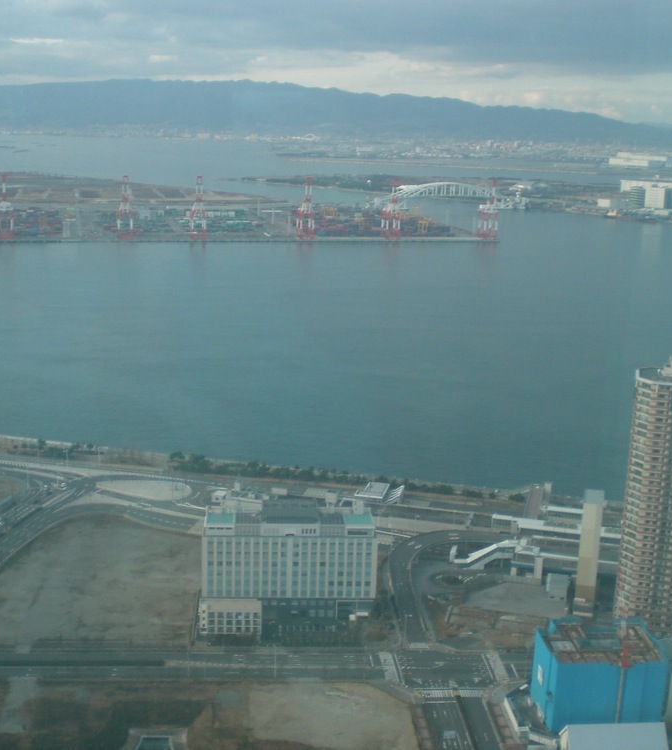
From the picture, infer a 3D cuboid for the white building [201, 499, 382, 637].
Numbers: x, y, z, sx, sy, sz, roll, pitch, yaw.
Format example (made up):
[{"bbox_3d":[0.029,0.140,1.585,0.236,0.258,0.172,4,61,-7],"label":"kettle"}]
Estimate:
[{"bbox_3d":[-18.620,73.770,426.780,67.000,45.000,26.500,1,13,-5],"label":"white building"}]

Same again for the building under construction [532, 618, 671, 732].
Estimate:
[{"bbox_3d":[87.100,100.830,372.210,37.000,24.500,32.500,1,13,-7],"label":"building under construction"}]

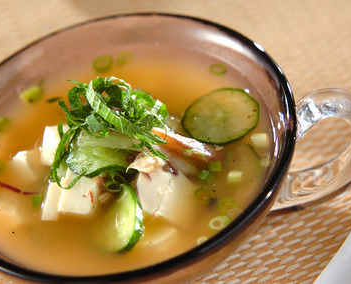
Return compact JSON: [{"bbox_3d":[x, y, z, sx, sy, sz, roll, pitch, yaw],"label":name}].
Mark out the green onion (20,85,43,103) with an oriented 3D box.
[{"bbox_3d":[-0.053,-0.018,0.666,0.007,0.005,0.006,-14,45,1],"label":"green onion"}]

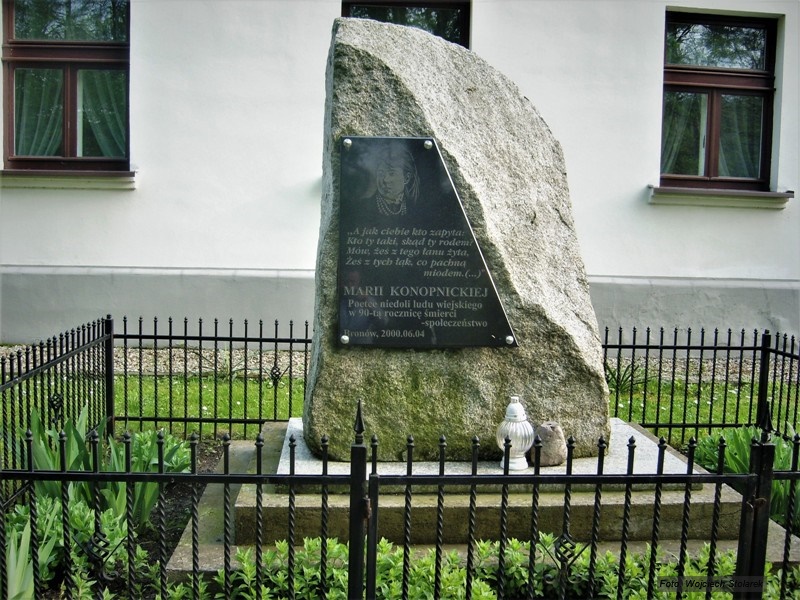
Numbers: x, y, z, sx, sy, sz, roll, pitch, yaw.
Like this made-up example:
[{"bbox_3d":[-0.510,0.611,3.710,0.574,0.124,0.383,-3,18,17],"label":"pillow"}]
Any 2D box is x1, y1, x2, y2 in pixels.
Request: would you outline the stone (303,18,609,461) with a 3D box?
[{"bbox_3d":[0.294,-0.306,3.992,1.516,2.073,0.635,1,6,-5],"label":"stone"}]

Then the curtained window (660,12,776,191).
[{"bbox_3d":[3.410,-2.133,8.715,1.340,1.900,0.130,1,6,-5],"label":"curtained window"}]

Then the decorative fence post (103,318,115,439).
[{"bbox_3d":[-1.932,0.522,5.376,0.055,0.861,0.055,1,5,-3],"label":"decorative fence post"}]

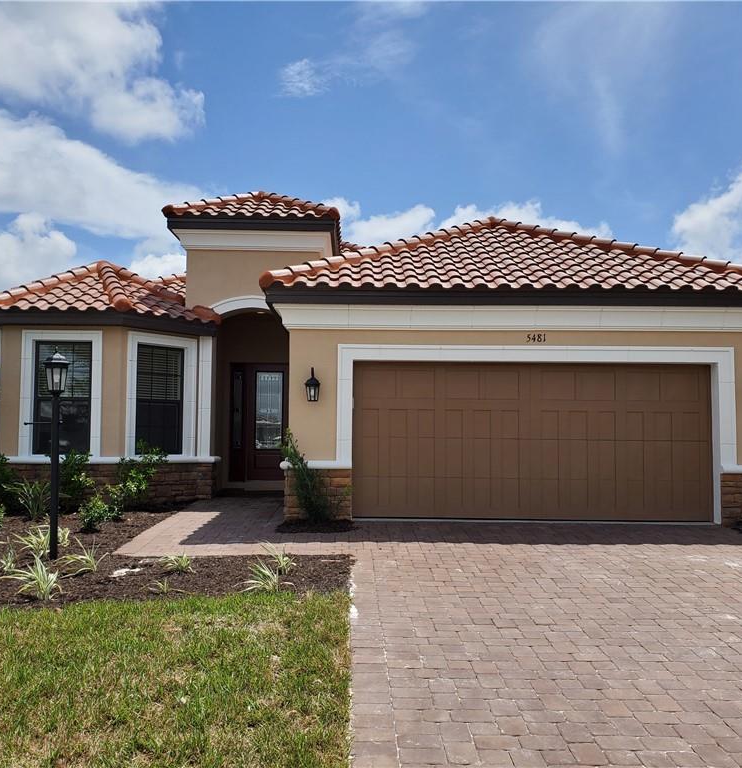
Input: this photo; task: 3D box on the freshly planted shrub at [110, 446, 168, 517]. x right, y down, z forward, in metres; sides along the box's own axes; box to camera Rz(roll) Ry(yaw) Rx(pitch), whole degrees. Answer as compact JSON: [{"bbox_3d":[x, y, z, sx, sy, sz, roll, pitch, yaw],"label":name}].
[{"bbox_3d":[-3.289,1.379,10.882,0.809,0.977,0.750,0,-4,1],"label":"freshly planted shrub"}]

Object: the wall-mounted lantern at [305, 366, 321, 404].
[{"bbox_3d":[-0.769,0.012,10.272,0.204,0.460,0.260,0,-3,1],"label":"wall-mounted lantern"}]

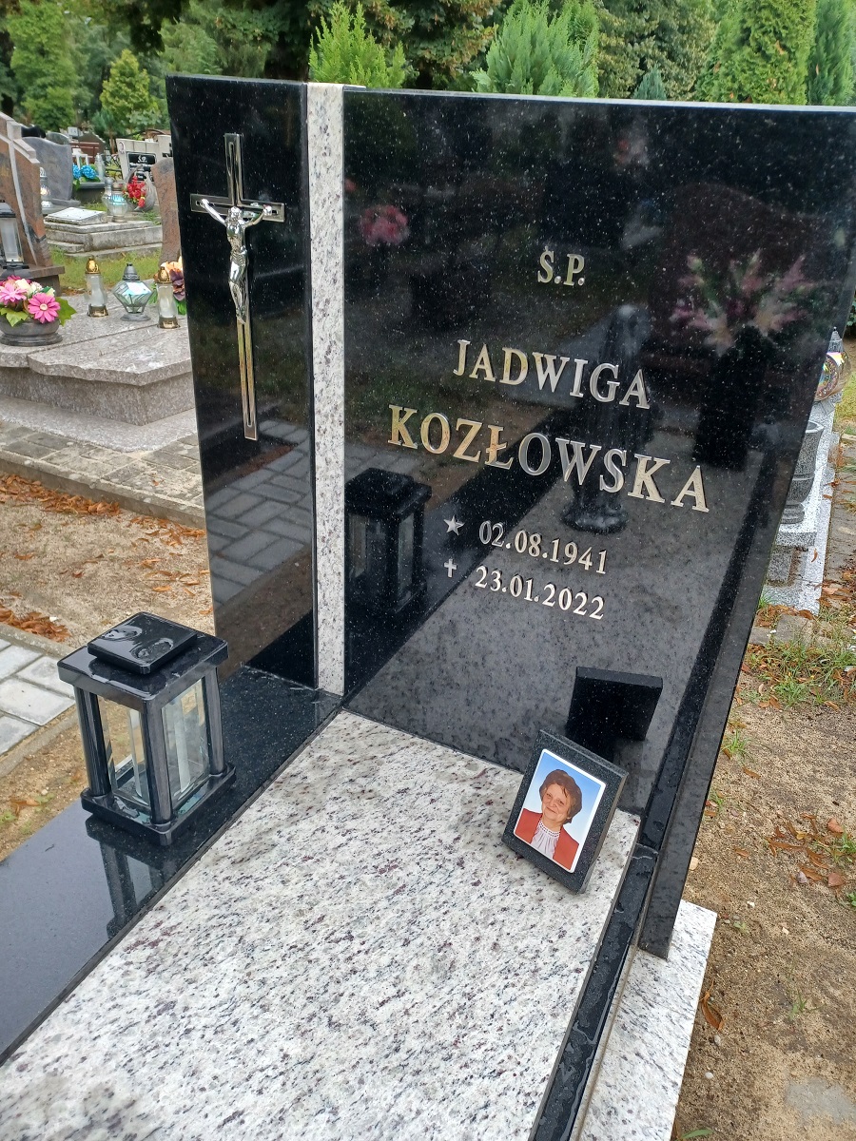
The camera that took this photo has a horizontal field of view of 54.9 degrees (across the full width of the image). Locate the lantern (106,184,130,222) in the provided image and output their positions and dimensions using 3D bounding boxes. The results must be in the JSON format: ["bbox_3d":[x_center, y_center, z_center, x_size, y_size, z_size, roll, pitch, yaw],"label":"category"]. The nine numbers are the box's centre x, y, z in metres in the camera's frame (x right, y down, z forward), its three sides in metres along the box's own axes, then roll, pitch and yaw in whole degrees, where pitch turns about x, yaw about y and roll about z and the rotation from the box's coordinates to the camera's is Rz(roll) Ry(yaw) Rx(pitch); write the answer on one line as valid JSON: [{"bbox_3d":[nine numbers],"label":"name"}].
[{"bbox_3d":[-2.693,-3.203,7.151,0.170,0.290,0.170,15,30,21],"label":"lantern"}]

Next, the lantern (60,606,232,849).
[{"bbox_3d":[-0.342,0.190,1.026,0.136,0.251,0.136,15,31,21],"label":"lantern"}]

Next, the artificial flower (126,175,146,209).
[{"bbox_3d":[-2.792,-3.620,7.894,0.180,0.270,0.150,-6,30,-17],"label":"artificial flower"}]

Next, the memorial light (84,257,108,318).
[{"bbox_3d":[-1.502,-1.280,3.715,0.090,0.243,0.090,-8,30,-19],"label":"memorial light"}]

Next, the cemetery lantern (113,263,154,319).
[{"bbox_3d":[-1.322,-1.249,3.685,0.176,0.235,0.176,-7,30,-18],"label":"cemetery lantern"}]

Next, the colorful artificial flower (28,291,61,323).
[{"bbox_3d":[-1.513,-1.035,3.245,0.120,0.120,0.055,-10,31,-22],"label":"colorful artificial flower"}]

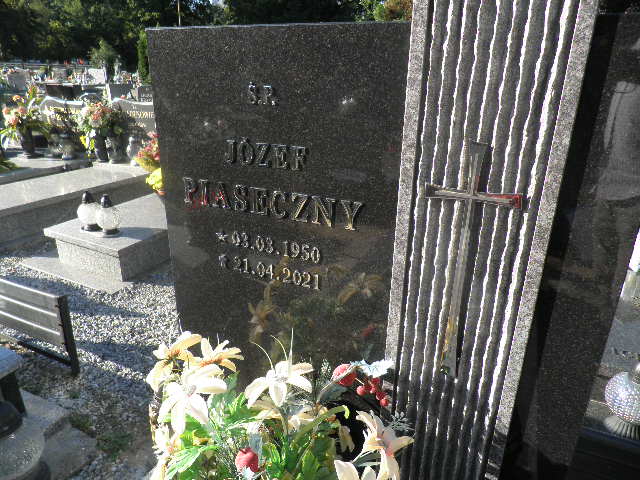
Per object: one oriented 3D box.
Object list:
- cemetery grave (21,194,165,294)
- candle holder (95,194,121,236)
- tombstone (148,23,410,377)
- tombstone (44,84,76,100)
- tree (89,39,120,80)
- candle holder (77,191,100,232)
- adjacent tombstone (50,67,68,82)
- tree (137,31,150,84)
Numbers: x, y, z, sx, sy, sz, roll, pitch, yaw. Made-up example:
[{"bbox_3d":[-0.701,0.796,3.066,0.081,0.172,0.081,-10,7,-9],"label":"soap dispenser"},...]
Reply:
[{"bbox_3d":[-1.375,-0.140,3.798,0.970,0.260,1.850,12,24,25],"label":"cemetery grave"},{"bbox_3d":[-1.530,-0.175,3.206,0.163,0.290,0.163,12,24,25],"label":"candle holder"},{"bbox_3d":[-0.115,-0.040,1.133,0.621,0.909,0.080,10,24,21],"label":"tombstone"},{"bbox_3d":[-4.640,-2.536,8.170,1.000,0.650,0.200,12,24,25],"label":"tombstone"},{"bbox_3d":[-11.149,-9.126,22.836,1.650,2.280,1.650,12,24,25],"label":"tree"},{"bbox_3d":[-1.727,-0.220,3.307,0.163,0.290,0.163,12,24,25],"label":"candle holder"},{"bbox_3d":[-11.064,-7.008,18.923,1.150,0.750,0.250,12,24,25],"label":"adjacent tombstone"},{"bbox_3d":[-8.398,-8.640,21.333,0.900,2.610,0.900,12,24,25],"label":"tree"}]

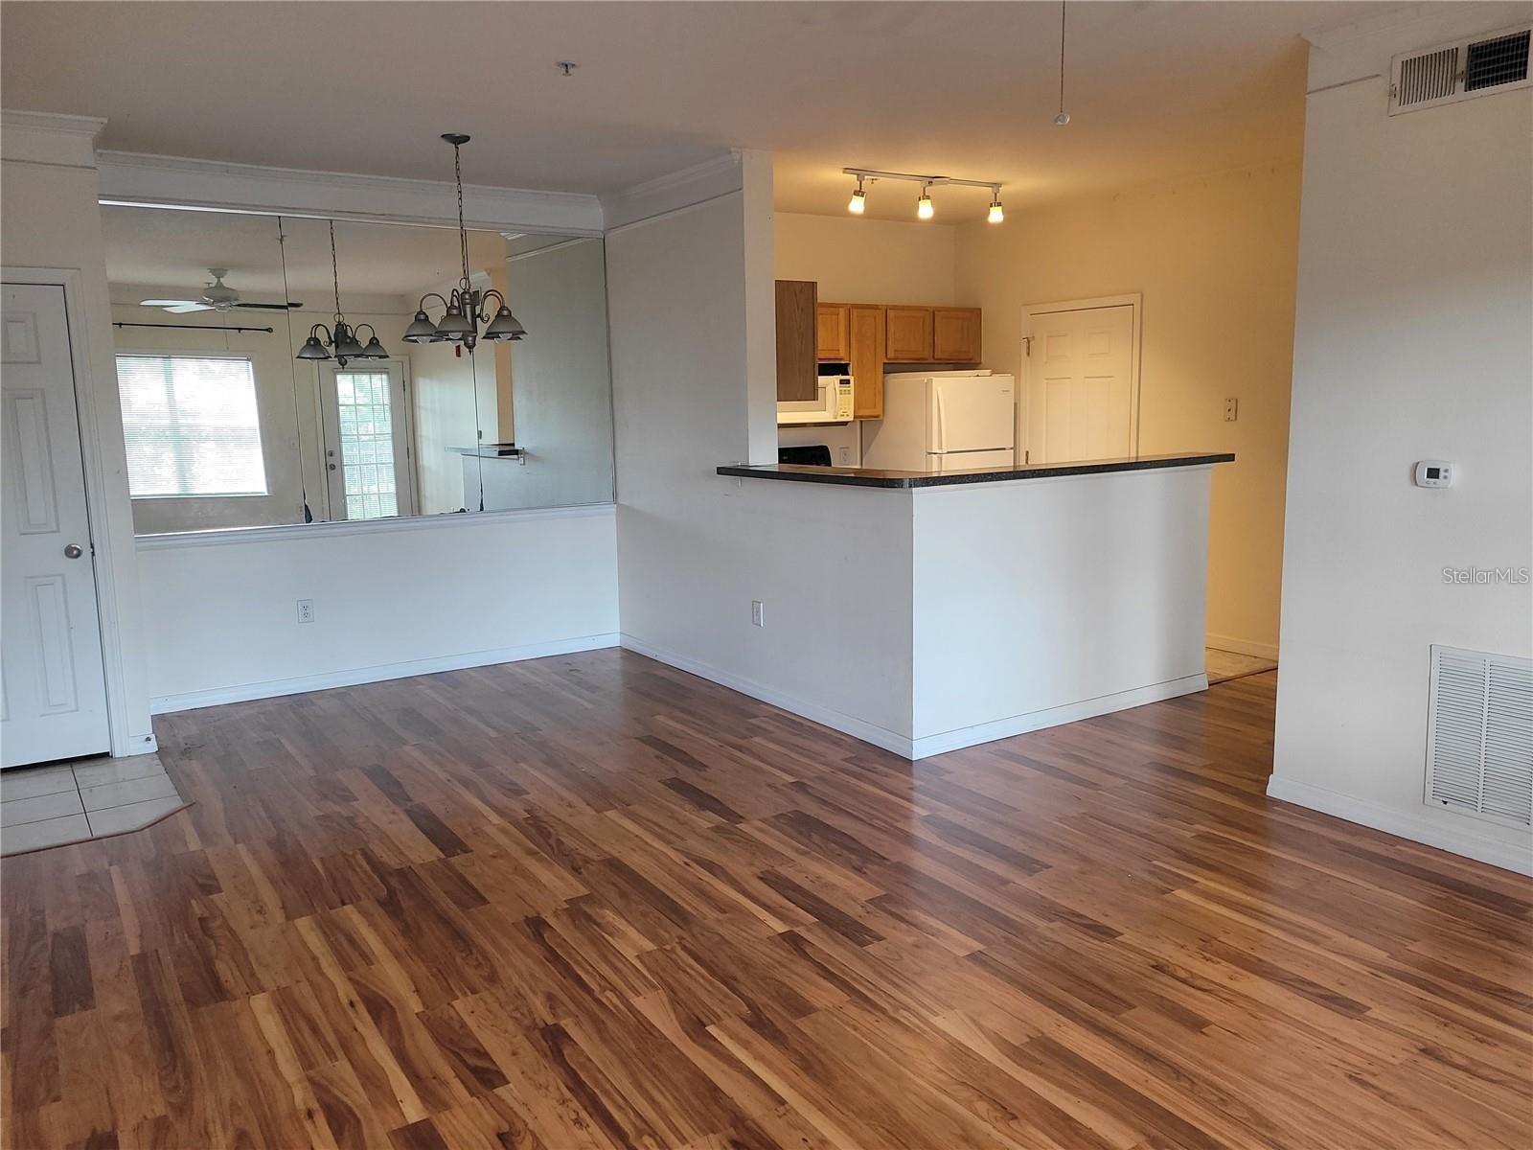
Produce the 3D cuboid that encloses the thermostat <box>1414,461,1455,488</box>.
[{"bbox_3d":[2.158,-0.322,3.719,0.028,0.087,0.123,-7,10,-33],"label":"thermostat"}]

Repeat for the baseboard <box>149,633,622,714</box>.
[{"bbox_3d":[-2.021,0.542,6.495,2.655,0.088,0.017,-7,10,-33],"label":"baseboard"}]

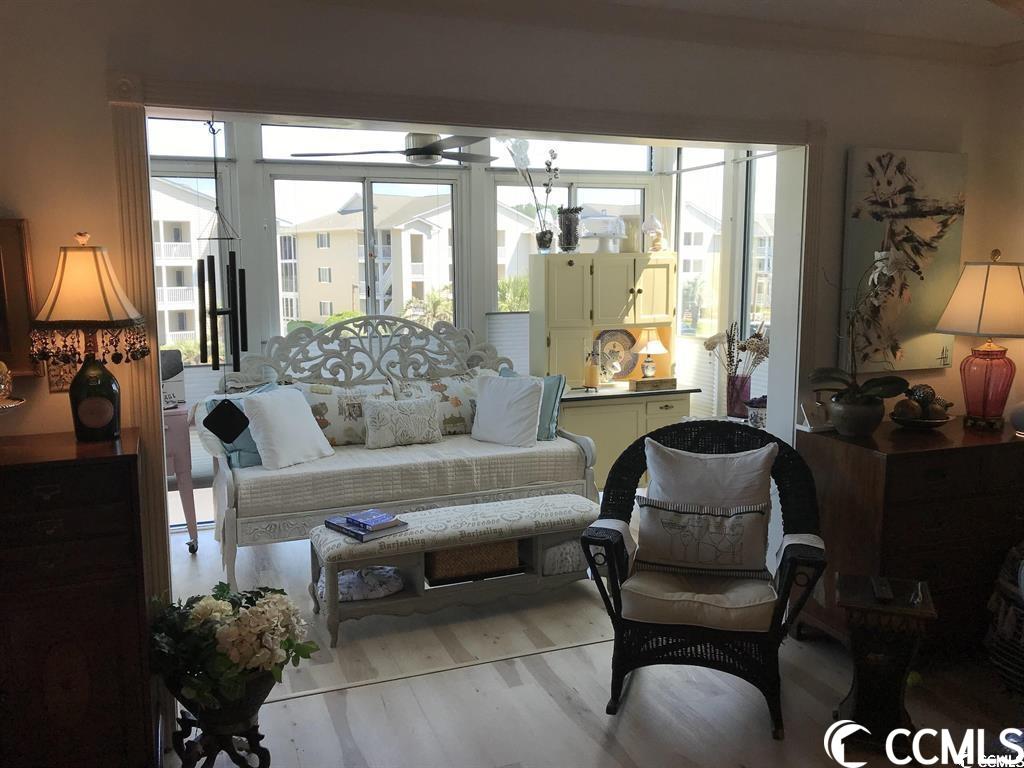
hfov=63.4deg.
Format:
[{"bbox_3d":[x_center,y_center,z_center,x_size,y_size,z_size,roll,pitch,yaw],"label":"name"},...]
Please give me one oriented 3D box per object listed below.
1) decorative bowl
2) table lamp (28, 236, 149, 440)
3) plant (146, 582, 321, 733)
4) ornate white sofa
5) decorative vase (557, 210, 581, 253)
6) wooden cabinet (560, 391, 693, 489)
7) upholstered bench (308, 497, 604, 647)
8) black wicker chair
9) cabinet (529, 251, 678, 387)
[{"bbox_3d":[1.790,0.166,3.630,0.280,0.050,0.280,0,8,0],"label":"decorative bowl"},{"bbox_3d":[-1.214,-0.137,2.386,0.350,0.600,0.350,-3,8,-21],"label":"table lamp"},{"bbox_3d":[-0.814,0.802,2.421,0.460,0.430,0.440,-3,8,-21],"label":"plant"},{"bbox_3d":[-0.667,0.289,4.875,2.080,1.325,1.080,-3,8,-21],"label":"ornate white sofa"},{"bbox_3d":[0.378,-1.002,5.442,0.140,0.285,0.140,0,8,0],"label":"decorative vase"},{"bbox_3d":[0.646,0.438,5.612,1.040,0.820,0.600,-3,8,-21],"label":"wooden cabinet"},{"bbox_3d":[-0.270,0.851,3.954,1.305,0.460,0.430,-3,8,-21],"label":"upholstered bench"},{"bbox_3d":[0.746,0.682,3.211,0.800,0.990,0.850,2,8,17],"label":"black wicker chair"},{"bbox_3d":[0.617,-0.434,5.602,0.970,0.870,0.280,-3,8,-21],"label":"cabinet"}]

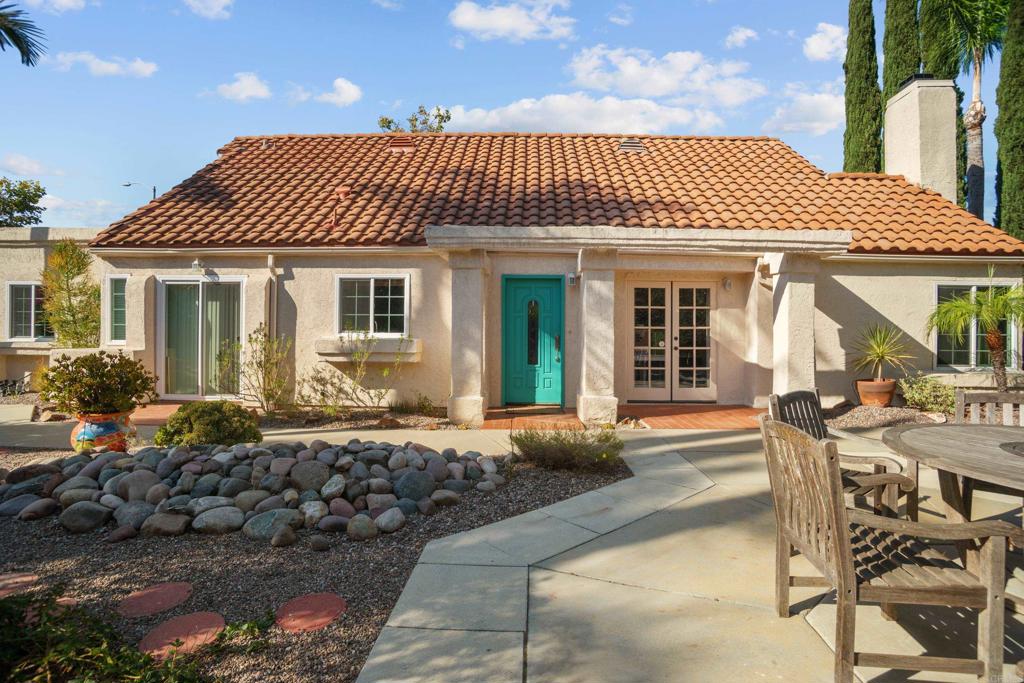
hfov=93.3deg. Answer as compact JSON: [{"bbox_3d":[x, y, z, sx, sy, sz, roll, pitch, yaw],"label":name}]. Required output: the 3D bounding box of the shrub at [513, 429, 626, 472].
[{"bbox_3d":[0.520,0.970,4.500,1.060,0.340,0.780,0,0,0],"label":"shrub"}]

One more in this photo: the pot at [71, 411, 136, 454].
[{"bbox_3d":[-4.130,0.920,4.880,0.500,0.450,0.500,0,0,0],"label":"pot"}]

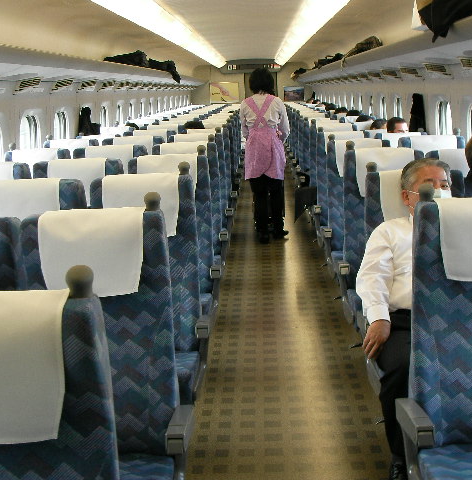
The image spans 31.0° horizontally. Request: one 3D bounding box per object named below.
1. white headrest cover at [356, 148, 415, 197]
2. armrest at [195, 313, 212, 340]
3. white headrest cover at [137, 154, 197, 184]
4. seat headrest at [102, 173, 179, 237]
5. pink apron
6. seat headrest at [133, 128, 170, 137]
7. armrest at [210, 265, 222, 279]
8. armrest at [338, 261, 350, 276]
[{"bbox_3d":[0.801,-0.368,4.557,0.320,0.270,0.130,-2,10,2],"label":"white headrest cover"},{"bbox_3d":[-0.125,0.331,3.399,0.058,0.078,0.290,-2,10,2],"label":"armrest"},{"bbox_3d":[-0.368,-0.333,4.599,0.325,0.270,0.130,-2,10,2],"label":"white headrest cover"},{"bbox_3d":[-0.396,-0.149,3.575,0.335,0.270,0.140,-2,10,2],"label":"seat headrest"},{"bbox_3d":[0.281,-0.963,8.001,0.390,0.810,0.270,-2,10,2],"label":"pink apron"},{"bbox_3d":[-0.767,-0.868,7.685,0.345,0.270,0.140,-2,10,2],"label":"seat headrest"},{"bbox_3d":[-0.097,0.148,4.423,0.058,0.078,0.290,-2,10,2],"label":"armrest"},{"bbox_3d":[0.554,0.127,4.408,0.058,0.078,0.290,-2,10,2],"label":"armrest"}]

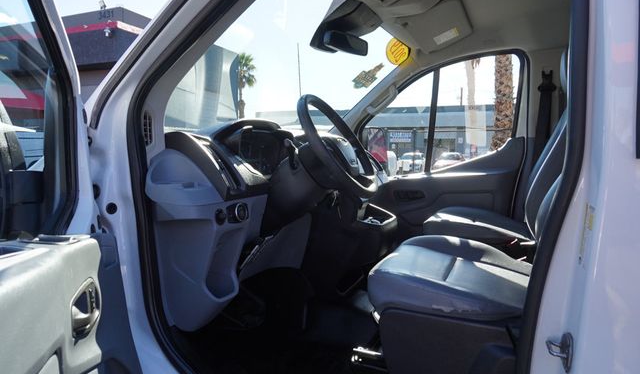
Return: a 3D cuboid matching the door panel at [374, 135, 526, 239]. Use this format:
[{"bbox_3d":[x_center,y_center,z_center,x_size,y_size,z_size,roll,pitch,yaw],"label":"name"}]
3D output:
[{"bbox_3d":[0.678,0.063,2.505,0.940,0.690,0.120,1,6,23],"label":"door panel"}]

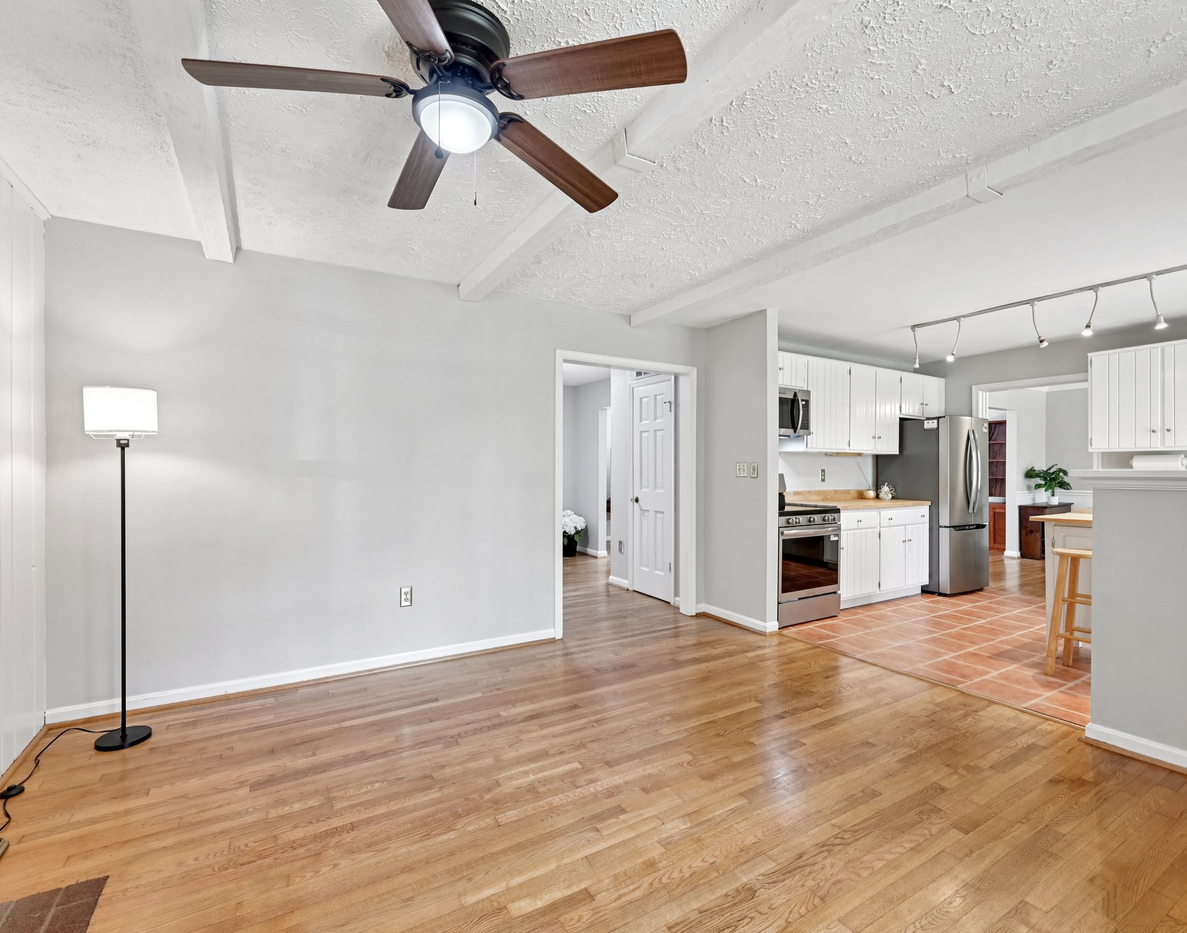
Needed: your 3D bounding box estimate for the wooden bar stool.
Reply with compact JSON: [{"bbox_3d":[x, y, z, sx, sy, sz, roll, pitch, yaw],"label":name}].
[{"bbox_3d":[2.895,0.868,3.175,0.340,0.737,0.340,0,-1,-30],"label":"wooden bar stool"}]

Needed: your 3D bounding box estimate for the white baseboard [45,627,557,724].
[{"bbox_3d":[-1.457,1.208,3.267,2.660,0.087,0.016,0,-1,-30],"label":"white baseboard"}]

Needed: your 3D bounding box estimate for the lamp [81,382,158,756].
[{"bbox_3d":[-2.165,0.446,2.500,0.255,1.618,0.255,0,0,-30],"label":"lamp"}]

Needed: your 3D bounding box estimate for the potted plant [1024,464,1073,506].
[{"bbox_3d":[6.478,0.265,7.750,0.520,0.570,0.500,0,0,-30],"label":"potted plant"}]

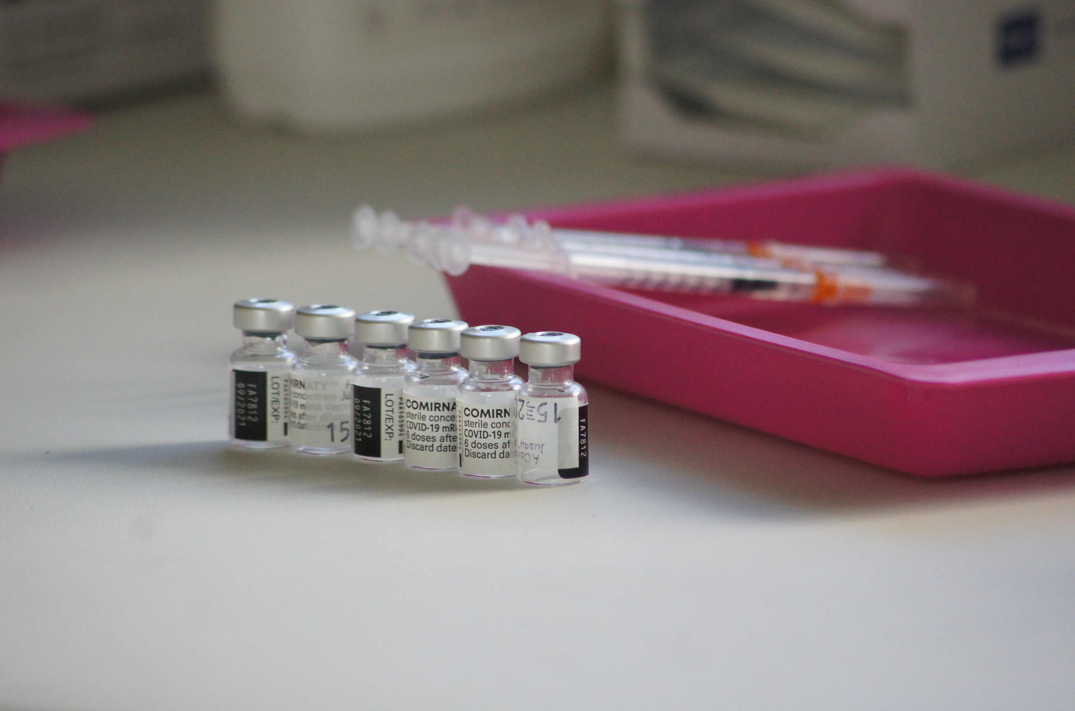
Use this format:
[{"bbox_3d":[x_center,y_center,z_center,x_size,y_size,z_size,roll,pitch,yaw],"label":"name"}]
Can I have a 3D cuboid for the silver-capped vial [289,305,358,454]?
[{"bbox_3d":[-0.048,0.005,2.041,0.016,0.032,0.016,-1,11,0],"label":"silver-capped vial"}]

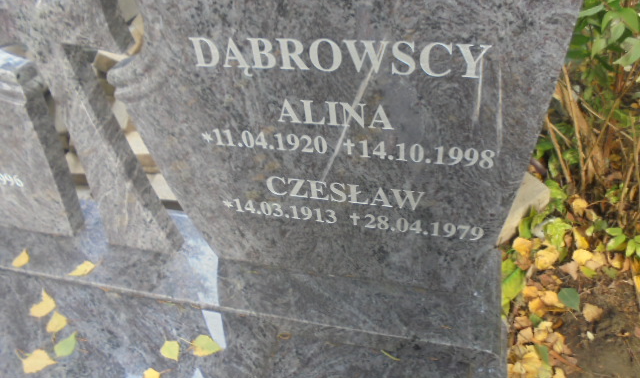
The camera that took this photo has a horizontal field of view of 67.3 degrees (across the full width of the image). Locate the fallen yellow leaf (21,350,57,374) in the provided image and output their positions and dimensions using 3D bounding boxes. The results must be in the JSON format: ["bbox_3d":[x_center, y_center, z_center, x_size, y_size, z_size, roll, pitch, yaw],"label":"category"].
[{"bbox_3d":[-0.601,0.367,1.031,0.072,0.008,0.052,-24,50,-11],"label":"fallen yellow leaf"}]

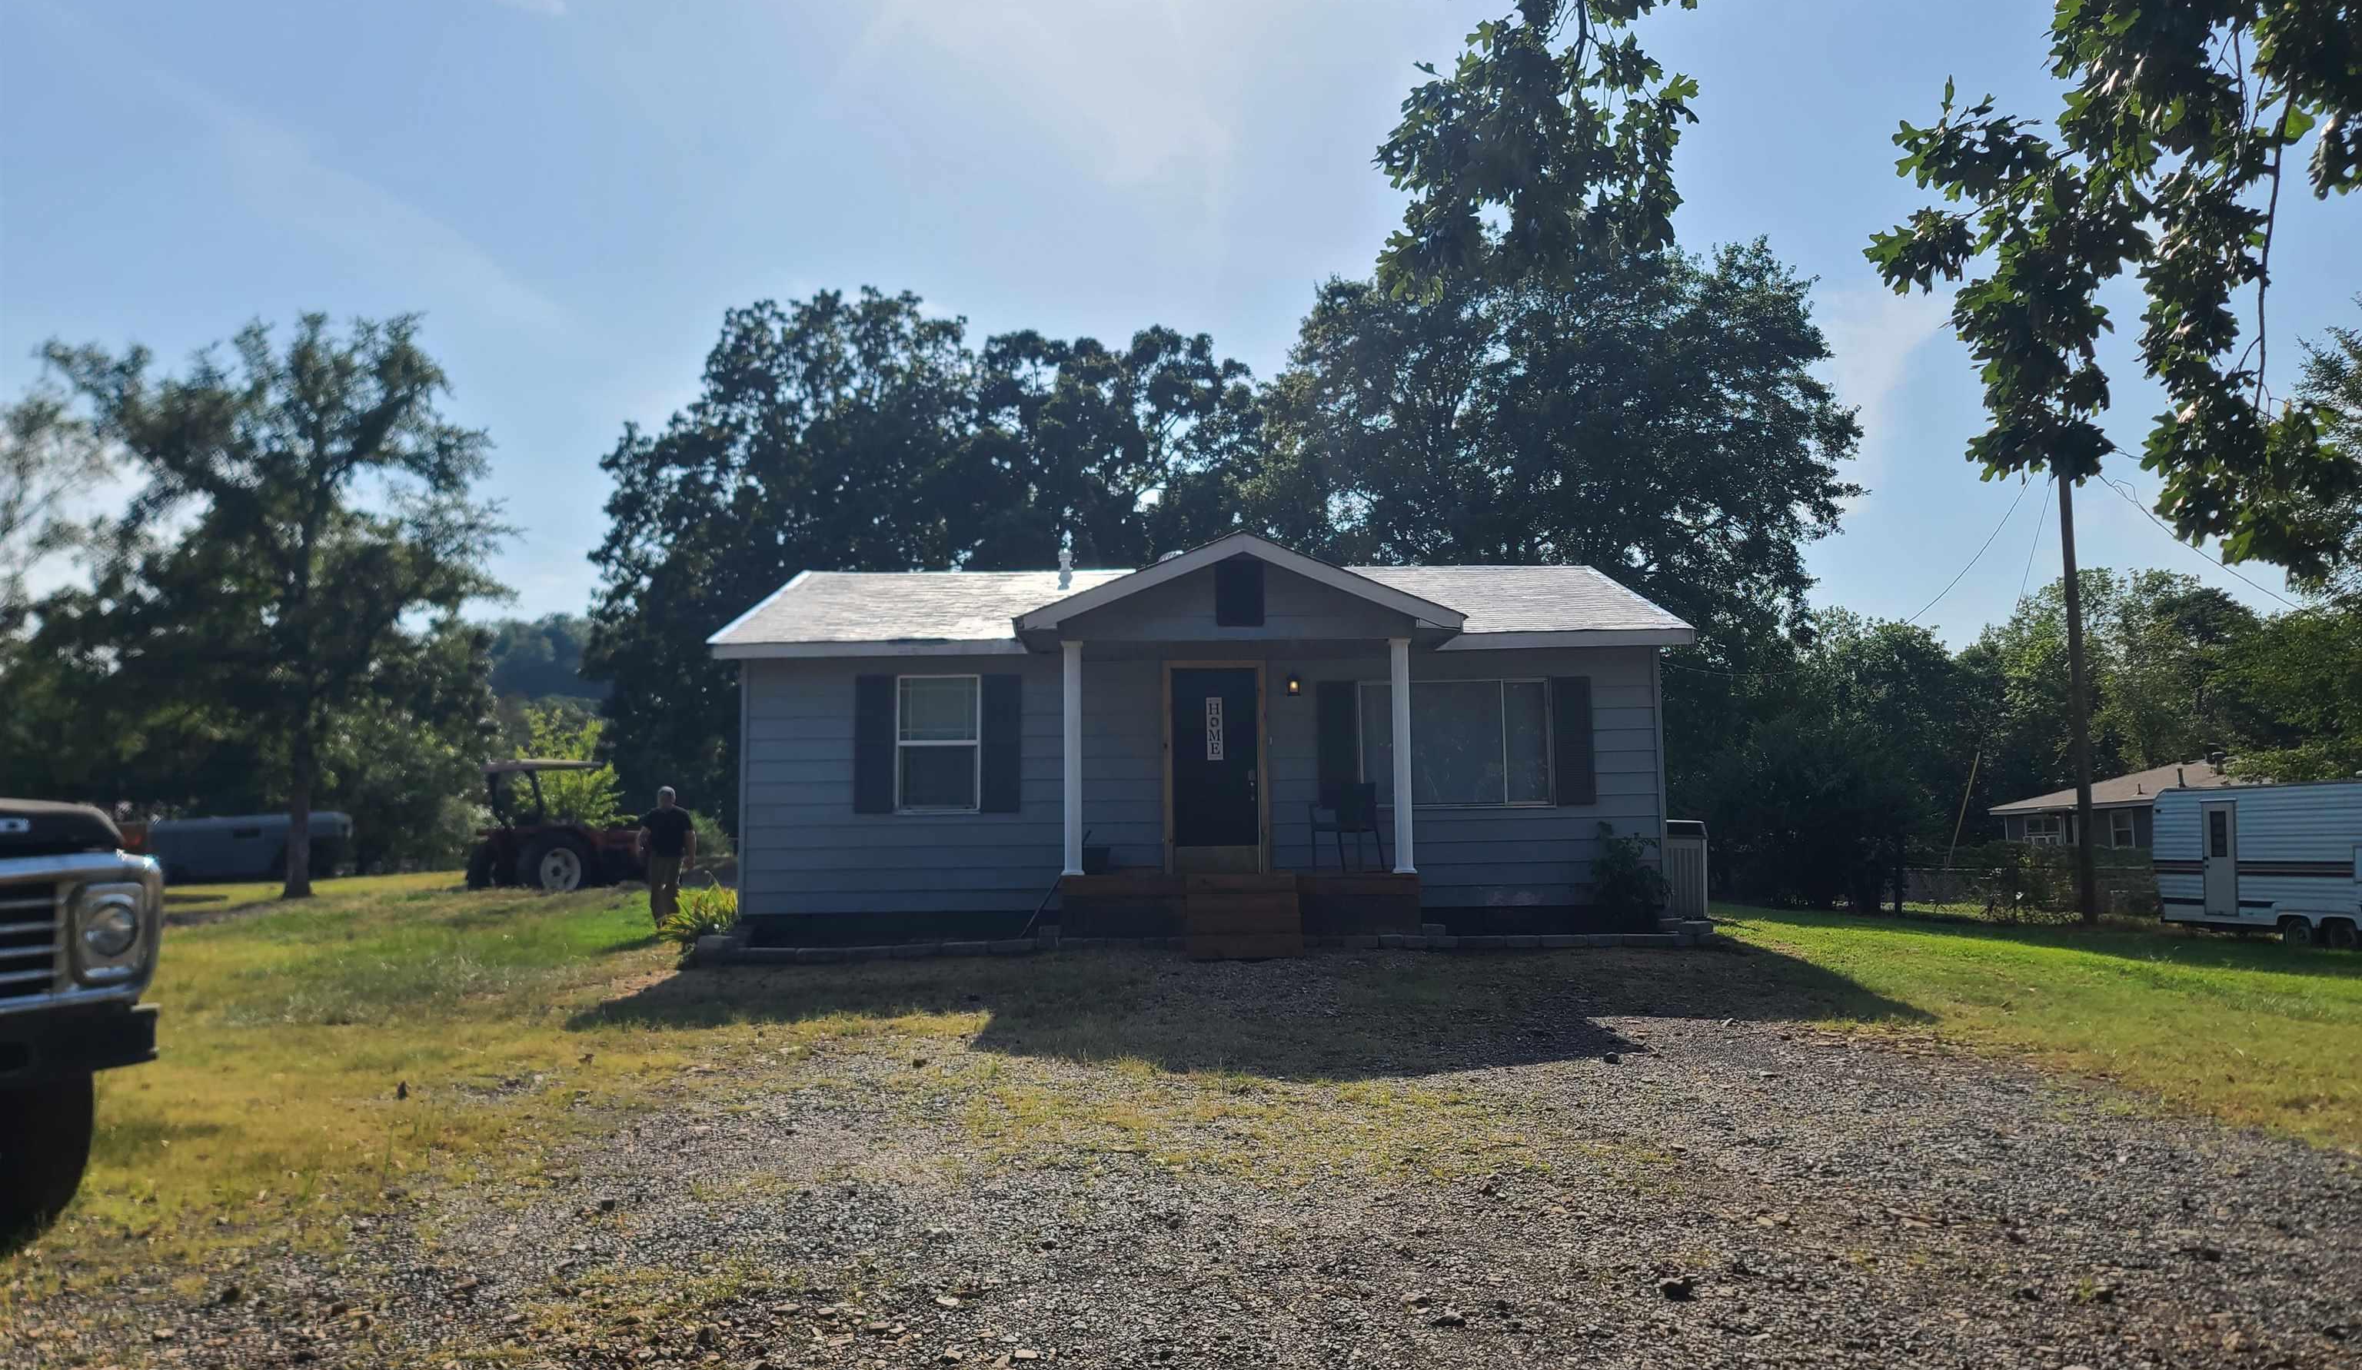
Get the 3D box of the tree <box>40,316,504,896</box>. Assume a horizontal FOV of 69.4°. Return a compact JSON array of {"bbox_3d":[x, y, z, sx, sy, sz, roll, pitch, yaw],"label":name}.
[{"bbox_3d":[-17.977,-1.608,33.686,9.209,11.509,8.748,-1,-4,0],"label":"tree"}]

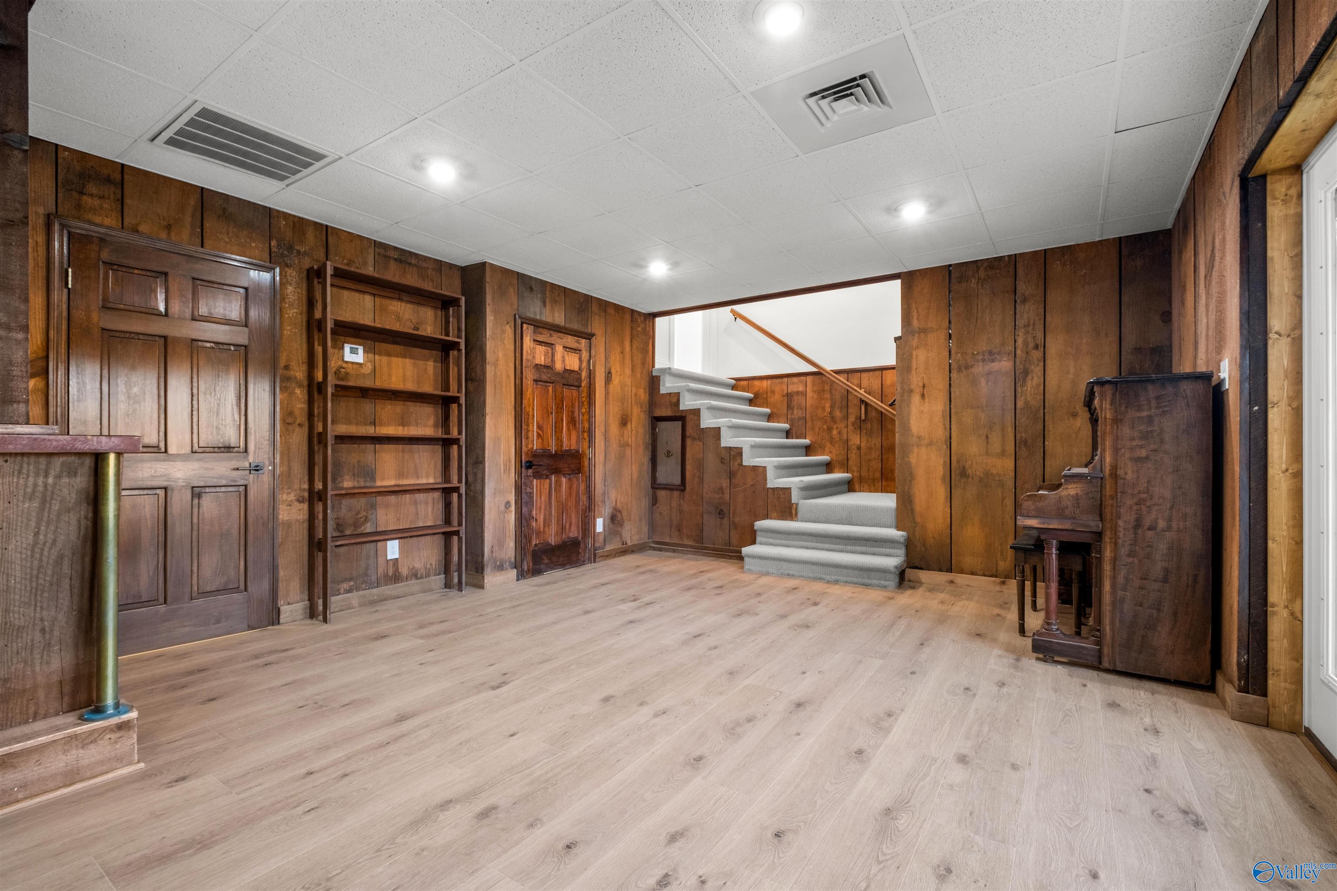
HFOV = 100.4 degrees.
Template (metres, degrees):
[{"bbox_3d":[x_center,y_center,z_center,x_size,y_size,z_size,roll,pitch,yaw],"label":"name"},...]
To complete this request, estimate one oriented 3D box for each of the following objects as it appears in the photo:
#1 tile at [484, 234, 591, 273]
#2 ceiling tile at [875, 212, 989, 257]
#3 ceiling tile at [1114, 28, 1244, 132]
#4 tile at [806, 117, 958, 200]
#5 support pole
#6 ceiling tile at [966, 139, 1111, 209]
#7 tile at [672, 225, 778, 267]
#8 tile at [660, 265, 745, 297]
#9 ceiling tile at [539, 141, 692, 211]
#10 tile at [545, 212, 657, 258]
[{"bbox_3d":[-0.935,-1.431,4.151,0.603,0.020,0.603,1,1,35],"label":"tile"},{"bbox_3d":[1.762,-1.413,3.753,0.603,0.020,0.603,1,1,35],"label":"ceiling tile"},{"bbox_3d":[1.935,-1.389,2.147,0.320,0.020,0.600,1,1,35],"label":"ceiling tile"},{"bbox_3d":[1.067,-1.401,2.753,0.600,0.020,0.600,1,1,35],"label":"tile"},{"bbox_3d":[-1.880,0.463,1.865,0.120,0.865,0.120,0,0,35],"label":"support pole"},{"bbox_3d":[1.917,-1.400,2.905,0.600,0.020,0.600,1,1,35],"label":"ceiling tile"},{"bbox_3d":[0.427,-1.401,3.920,0.605,0.020,0.605,0,0,35],"label":"tile"},{"bbox_3d":[0.260,-1.434,4.824,0.600,0.020,0.600,1,1,35],"label":"tile"},{"bbox_3d":[-0.285,-1.410,2.953,0.603,0.020,0.603,1,1,35],"label":"ceiling tile"},{"bbox_3d":[-0.445,-1.421,3.806,0.600,0.020,0.600,1,1,35],"label":"tile"}]

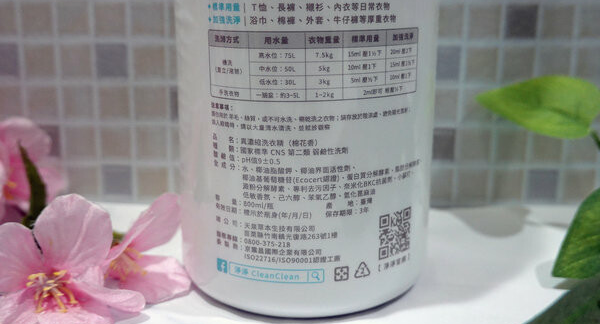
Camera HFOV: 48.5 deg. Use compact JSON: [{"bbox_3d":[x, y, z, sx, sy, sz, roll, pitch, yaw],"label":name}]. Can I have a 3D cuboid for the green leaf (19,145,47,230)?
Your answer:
[{"bbox_3d":[-0.099,0.010,0.247,0.011,0.032,0.008,-12,13,-23],"label":"green leaf"}]

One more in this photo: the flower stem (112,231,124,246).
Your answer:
[{"bbox_3d":[-0.067,0.028,0.242,0.006,0.006,0.008,-8,14,-37],"label":"flower stem"}]

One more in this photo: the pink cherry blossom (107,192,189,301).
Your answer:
[{"bbox_3d":[-0.054,0.029,0.230,0.035,0.034,0.031,-7,13,-33],"label":"pink cherry blossom"}]

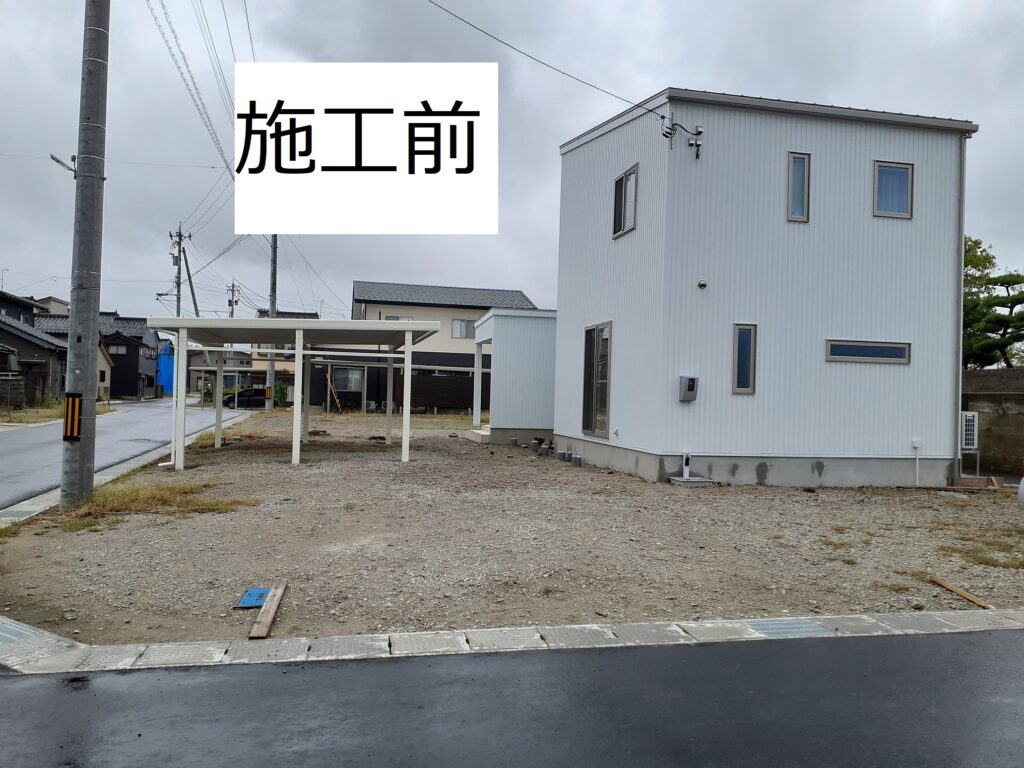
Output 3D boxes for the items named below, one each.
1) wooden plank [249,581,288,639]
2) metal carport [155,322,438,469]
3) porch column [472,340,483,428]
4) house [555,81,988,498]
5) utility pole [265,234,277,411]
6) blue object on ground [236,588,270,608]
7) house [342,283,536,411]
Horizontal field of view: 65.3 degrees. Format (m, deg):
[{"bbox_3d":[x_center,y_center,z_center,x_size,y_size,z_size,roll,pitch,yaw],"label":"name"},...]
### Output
[{"bbox_3d":[-1.734,1.613,5.750,0.110,0.025,1.365,2,1,-10],"label":"wooden plank"},{"bbox_3d":[-4.402,0.178,16.793,5.050,2.770,5.200,2,-1,-13],"label":"metal carport"},{"bbox_3d":[-1.049,0.015,24.500,0.190,2.577,0.190,2,-1,-13],"label":"porch column"},{"bbox_3d":[4.717,-1.975,16.914,6.029,7.547,6.722,2,-1,-13],"label":"house"},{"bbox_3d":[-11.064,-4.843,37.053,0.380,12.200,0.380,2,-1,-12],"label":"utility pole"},{"bbox_3d":[-1.909,1.599,5.964,0.240,0.025,0.530,2,0,-10],"label":"blue object on ground"},{"bbox_3d":[-4.663,-2.198,50.959,10.824,8.049,7.800,2,-1,-13],"label":"house"}]

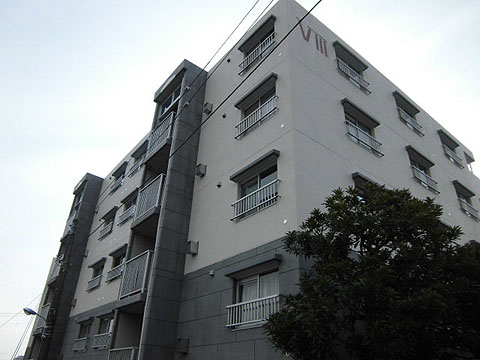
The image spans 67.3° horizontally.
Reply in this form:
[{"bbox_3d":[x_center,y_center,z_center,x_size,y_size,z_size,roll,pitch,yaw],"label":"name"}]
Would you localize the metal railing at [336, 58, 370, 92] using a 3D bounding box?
[{"bbox_3d":[3.849,-3.429,12.146,1.770,0.490,0.140,24,-36,-31],"label":"metal railing"}]

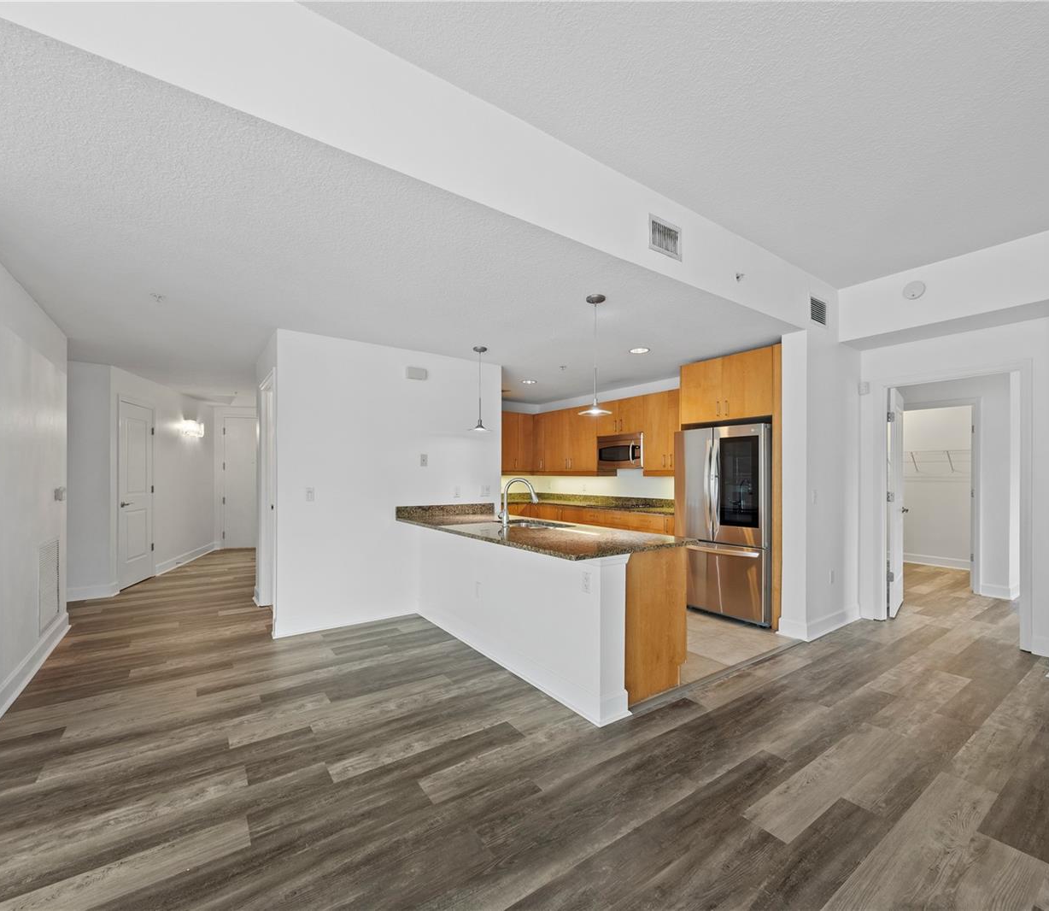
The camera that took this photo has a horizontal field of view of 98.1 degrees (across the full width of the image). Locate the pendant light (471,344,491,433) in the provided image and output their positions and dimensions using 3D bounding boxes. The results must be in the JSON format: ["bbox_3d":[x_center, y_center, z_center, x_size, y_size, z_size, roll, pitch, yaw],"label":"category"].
[{"bbox_3d":[-0.405,-0.609,4.192,0.210,0.790,0.210,0,-1,0],"label":"pendant light"}]

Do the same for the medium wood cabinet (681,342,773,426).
[{"bbox_3d":[2.087,-0.628,4.412,0.605,0.630,0.927,1,-1,-36],"label":"medium wood cabinet"}]

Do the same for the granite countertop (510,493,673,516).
[{"bbox_3d":[0.705,0.601,5.932,1.088,0.141,3.114,1,-1,-36],"label":"granite countertop"}]

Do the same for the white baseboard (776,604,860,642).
[{"bbox_3d":[2.569,1.409,3.945,1.008,0.136,0.232,1,-1,-36],"label":"white baseboard"}]

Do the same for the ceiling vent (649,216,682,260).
[{"bbox_3d":[0.787,-1.212,2.561,0.287,0.196,0.030,1,-1,-36],"label":"ceiling vent"}]

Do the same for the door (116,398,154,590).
[{"bbox_3d":[-4.687,0.457,5.484,0.060,2.150,0.760,0,-1,-15],"label":"door"}]

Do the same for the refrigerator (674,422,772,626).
[{"bbox_3d":[2.030,0.614,4.414,0.736,1.763,0.897,1,-1,-36],"label":"refrigerator"}]

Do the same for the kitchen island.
[{"bbox_3d":[-0.043,0.973,3.516,1.043,0.972,2.428,1,-1,-36],"label":"kitchen island"}]

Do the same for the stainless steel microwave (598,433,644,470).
[{"bbox_3d":[1.323,-0.041,5.656,0.403,0.422,0.756,1,-1,-36],"label":"stainless steel microwave"}]

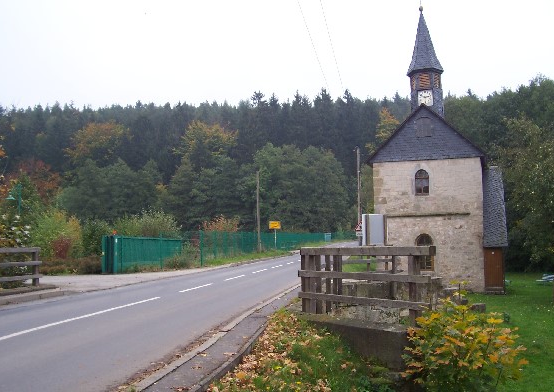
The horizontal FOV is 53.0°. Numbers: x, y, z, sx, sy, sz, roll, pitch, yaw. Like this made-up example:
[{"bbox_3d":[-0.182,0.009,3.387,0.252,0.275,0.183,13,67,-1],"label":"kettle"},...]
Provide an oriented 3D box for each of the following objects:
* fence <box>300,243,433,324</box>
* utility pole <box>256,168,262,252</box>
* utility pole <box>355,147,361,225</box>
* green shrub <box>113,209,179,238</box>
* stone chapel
[{"bbox_3d":[1.198,1.297,8.108,0.220,1.080,2.541,3,-7,-41],"label":"fence"},{"bbox_3d":[-1.512,1.325,46.000,0.220,6.794,0.220,-1,-5,0],"label":"utility pole"},{"bbox_3d":[6.388,0.561,43.000,0.240,8.635,0.240,-1,-5,0],"label":"utility pole"},{"bbox_3d":[-7.966,2.359,33.863,3.900,3.200,3.400,-1,-5,0],"label":"green shrub"},{"bbox_3d":[8.992,-2.603,31.821,6.522,15.264,9.300,-2,-5,17],"label":"stone chapel"}]

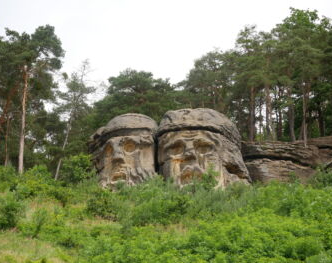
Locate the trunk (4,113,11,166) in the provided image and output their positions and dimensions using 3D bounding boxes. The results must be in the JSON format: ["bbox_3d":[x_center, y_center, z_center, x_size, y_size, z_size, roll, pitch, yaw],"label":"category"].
[{"bbox_3d":[-16.231,0.819,172.000,0.300,5.700,0.300,3,-6,0],"label":"trunk"}]

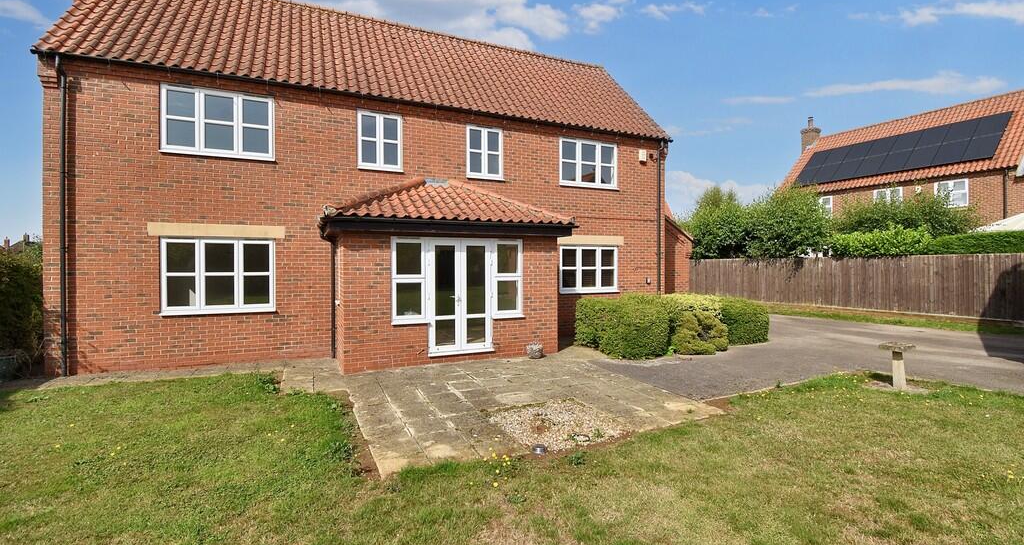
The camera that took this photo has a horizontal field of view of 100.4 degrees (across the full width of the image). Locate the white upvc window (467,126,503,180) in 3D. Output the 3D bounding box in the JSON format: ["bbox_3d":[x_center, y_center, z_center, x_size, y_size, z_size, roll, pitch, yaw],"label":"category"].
[{"bbox_3d":[-0.609,-2.703,9.711,0.885,1.192,0.100,0,0,-23],"label":"white upvc window"}]

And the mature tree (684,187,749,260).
[{"bbox_3d":[11.328,-1.582,23.615,3.400,6.239,3.400,0,0,-22],"label":"mature tree"}]

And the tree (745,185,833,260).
[{"bbox_3d":[12.312,-1.200,19.000,3.900,5.348,3.800,0,0,-23],"label":"tree"}]

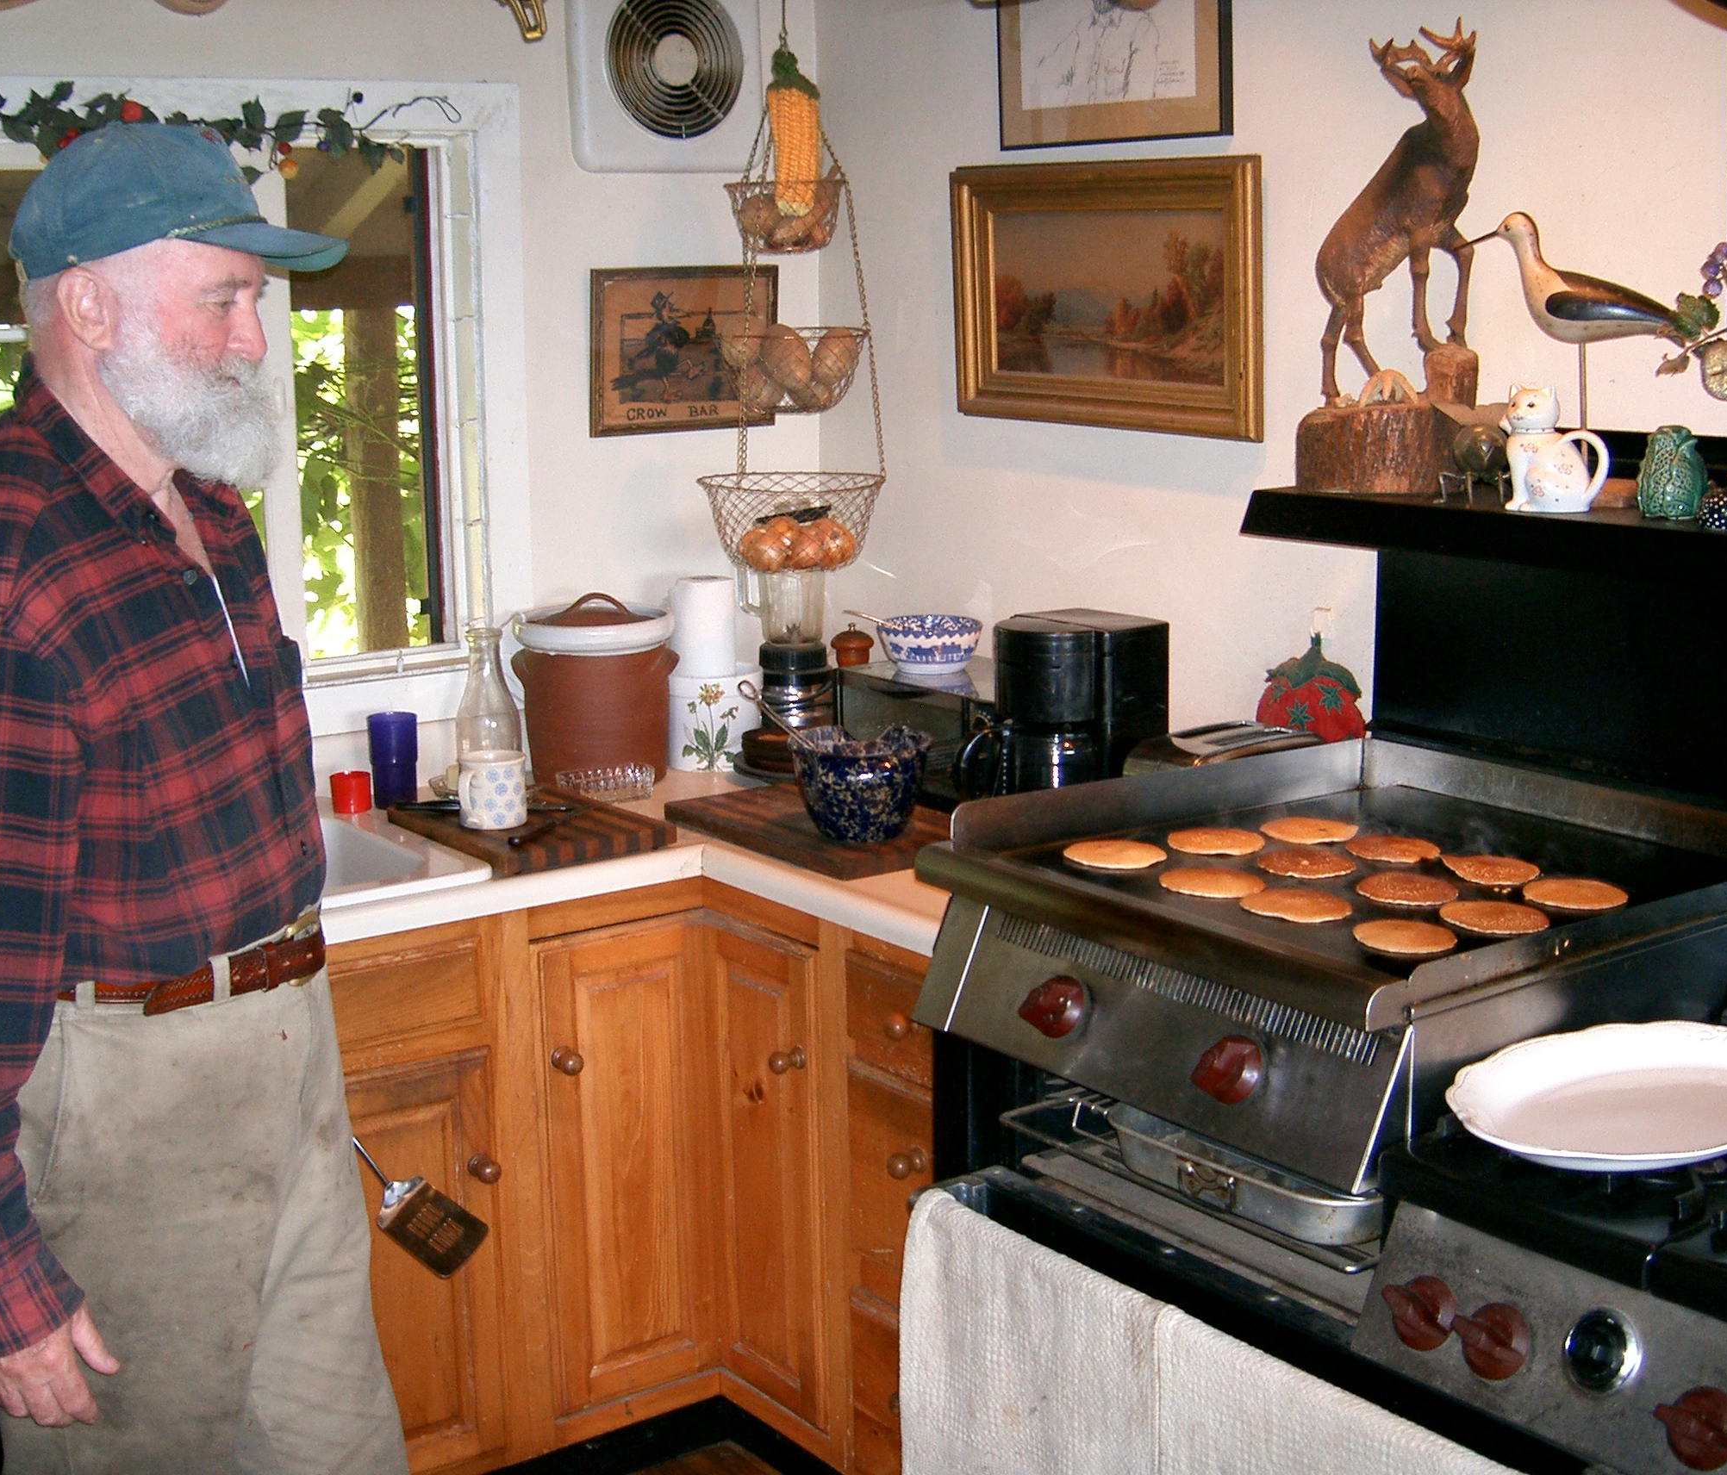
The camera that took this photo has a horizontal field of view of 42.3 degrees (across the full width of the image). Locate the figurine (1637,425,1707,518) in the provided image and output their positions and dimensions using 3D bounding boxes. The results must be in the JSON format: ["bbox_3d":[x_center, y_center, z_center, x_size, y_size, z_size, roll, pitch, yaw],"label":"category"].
[{"bbox_3d":[0.822,-0.275,2.261,0.070,0.096,0.070,-10,15,-37],"label":"figurine"}]

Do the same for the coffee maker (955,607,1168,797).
[{"bbox_3d":[0.234,0.001,2.882,0.280,0.290,0.175,-10,15,-37],"label":"coffee maker"}]

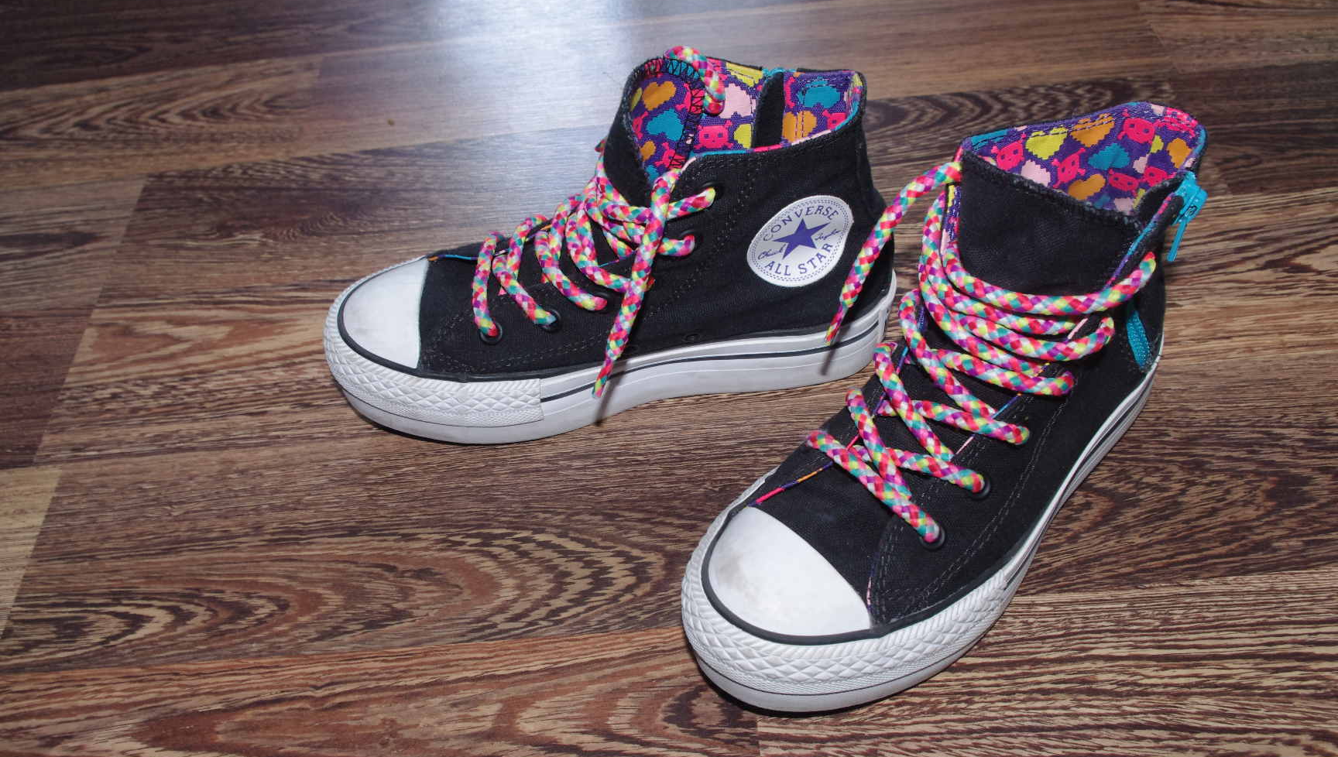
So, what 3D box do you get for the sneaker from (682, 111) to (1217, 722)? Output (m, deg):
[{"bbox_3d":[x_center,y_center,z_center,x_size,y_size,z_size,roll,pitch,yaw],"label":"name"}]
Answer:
[{"bbox_3d":[0.099,0.001,0.373,0.241,0.147,0.089,-37,56,-23],"label":"sneaker"}]

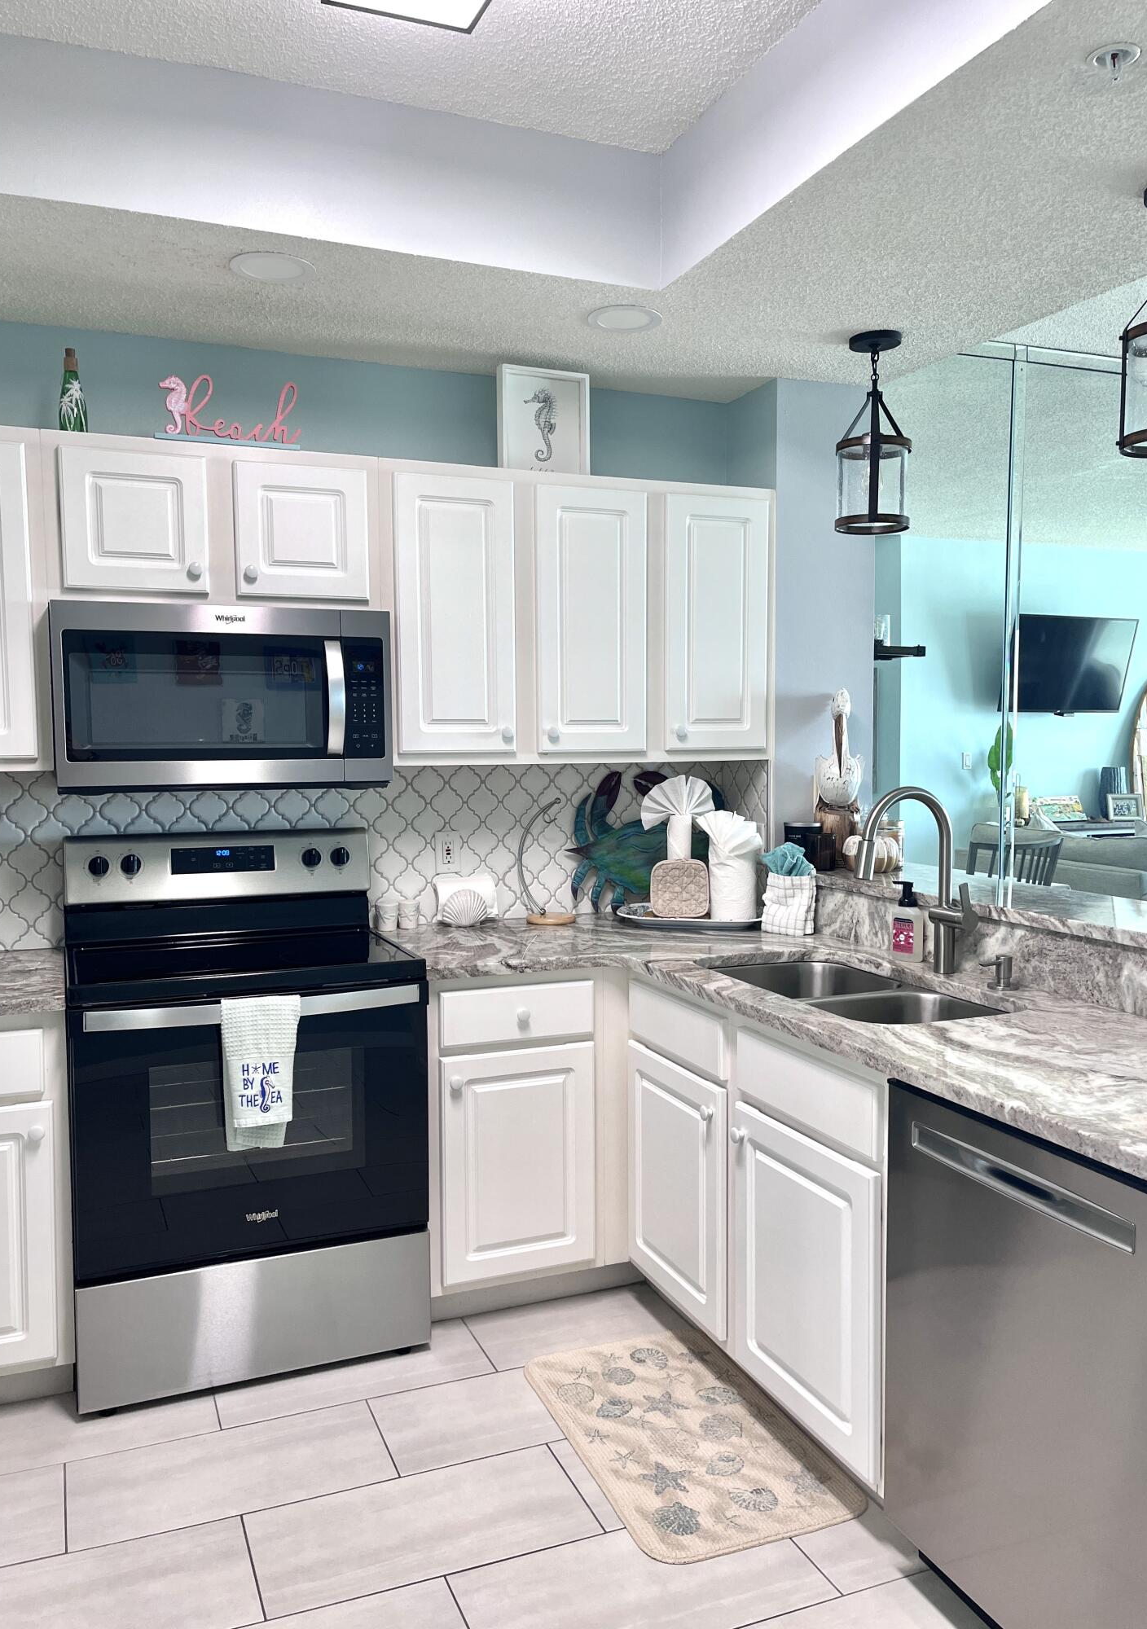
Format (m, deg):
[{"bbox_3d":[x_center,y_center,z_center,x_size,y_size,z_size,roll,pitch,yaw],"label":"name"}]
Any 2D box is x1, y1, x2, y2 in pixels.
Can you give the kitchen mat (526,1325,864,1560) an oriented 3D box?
[{"bbox_3d":[0.220,1.277,2.536,0.460,0.012,0.765,-1,3,-22],"label":"kitchen mat"}]

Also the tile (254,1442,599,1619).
[{"bbox_3d":[-0.280,1.317,2.264,0.606,0.010,0.302,-2,4,-22],"label":"tile"}]

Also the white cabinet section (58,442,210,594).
[{"bbox_3d":[-1.057,-0.679,2.938,0.315,0.315,0.290,-2,4,-22],"label":"white cabinet section"}]

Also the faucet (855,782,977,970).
[{"bbox_3d":[0.741,0.149,2.647,0.262,0.415,0.150,-1,3,-22],"label":"faucet"}]

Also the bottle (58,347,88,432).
[{"bbox_3d":[-1.186,-0.984,2.893,0.067,0.242,0.067,-2,4,-22],"label":"bottle"}]

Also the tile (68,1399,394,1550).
[{"bbox_3d":[-0.674,1.299,2.417,0.605,0.010,0.306,-1,3,-22],"label":"tile"}]

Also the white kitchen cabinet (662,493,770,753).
[{"bbox_3d":[0.365,-0.539,3.577,0.323,0.710,0.250,-1,3,-22],"label":"white kitchen cabinet"}]

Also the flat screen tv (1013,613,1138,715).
[{"bbox_3d":[3.356,-1.009,8.287,1.120,0.645,0.070,-2,16,-23],"label":"flat screen tv"}]

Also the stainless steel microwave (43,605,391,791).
[{"bbox_3d":[-0.866,-0.280,3.023,0.759,0.426,0.410,-2,4,-22],"label":"stainless steel microwave"}]

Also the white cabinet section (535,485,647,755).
[{"bbox_3d":[-0.002,-0.522,3.386,0.316,0.695,0.290,-2,4,-22],"label":"white cabinet section"}]

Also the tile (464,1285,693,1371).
[{"bbox_3d":[0.036,1.264,3.038,0.570,0.010,0.306,-1,3,-22],"label":"tile"}]

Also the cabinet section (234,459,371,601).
[{"bbox_3d":[-0.706,-0.689,3.083,0.315,0.313,0.290,-2,4,-22],"label":"cabinet section"}]

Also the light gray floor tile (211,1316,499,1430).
[{"bbox_3d":[-0.512,1.281,2.825,0.606,0.010,0.302,-2,4,-22],"label":"light gray floor tile"}]

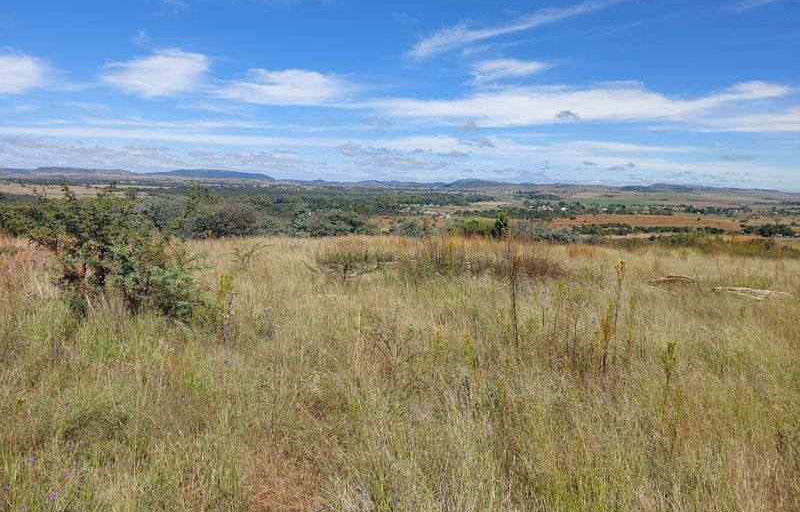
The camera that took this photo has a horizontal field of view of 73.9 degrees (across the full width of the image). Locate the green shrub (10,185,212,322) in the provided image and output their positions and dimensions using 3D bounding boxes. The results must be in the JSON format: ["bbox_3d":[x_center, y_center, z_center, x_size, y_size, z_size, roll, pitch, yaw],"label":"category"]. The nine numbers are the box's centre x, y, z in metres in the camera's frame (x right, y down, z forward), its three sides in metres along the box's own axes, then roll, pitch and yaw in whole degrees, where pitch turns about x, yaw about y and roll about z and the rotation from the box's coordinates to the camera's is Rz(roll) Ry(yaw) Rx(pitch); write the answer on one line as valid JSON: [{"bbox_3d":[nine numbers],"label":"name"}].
[{"bbox_3d":[-3.500,0.000,6.600,2.200,1.750,1.950,1,8,0],"label":"green shrub"}]

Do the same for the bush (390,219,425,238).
[{"bbox_3d":[0.450,-1.420,28.000,1.900,1.200,1.700,1,8,0],"label":"bush"}]

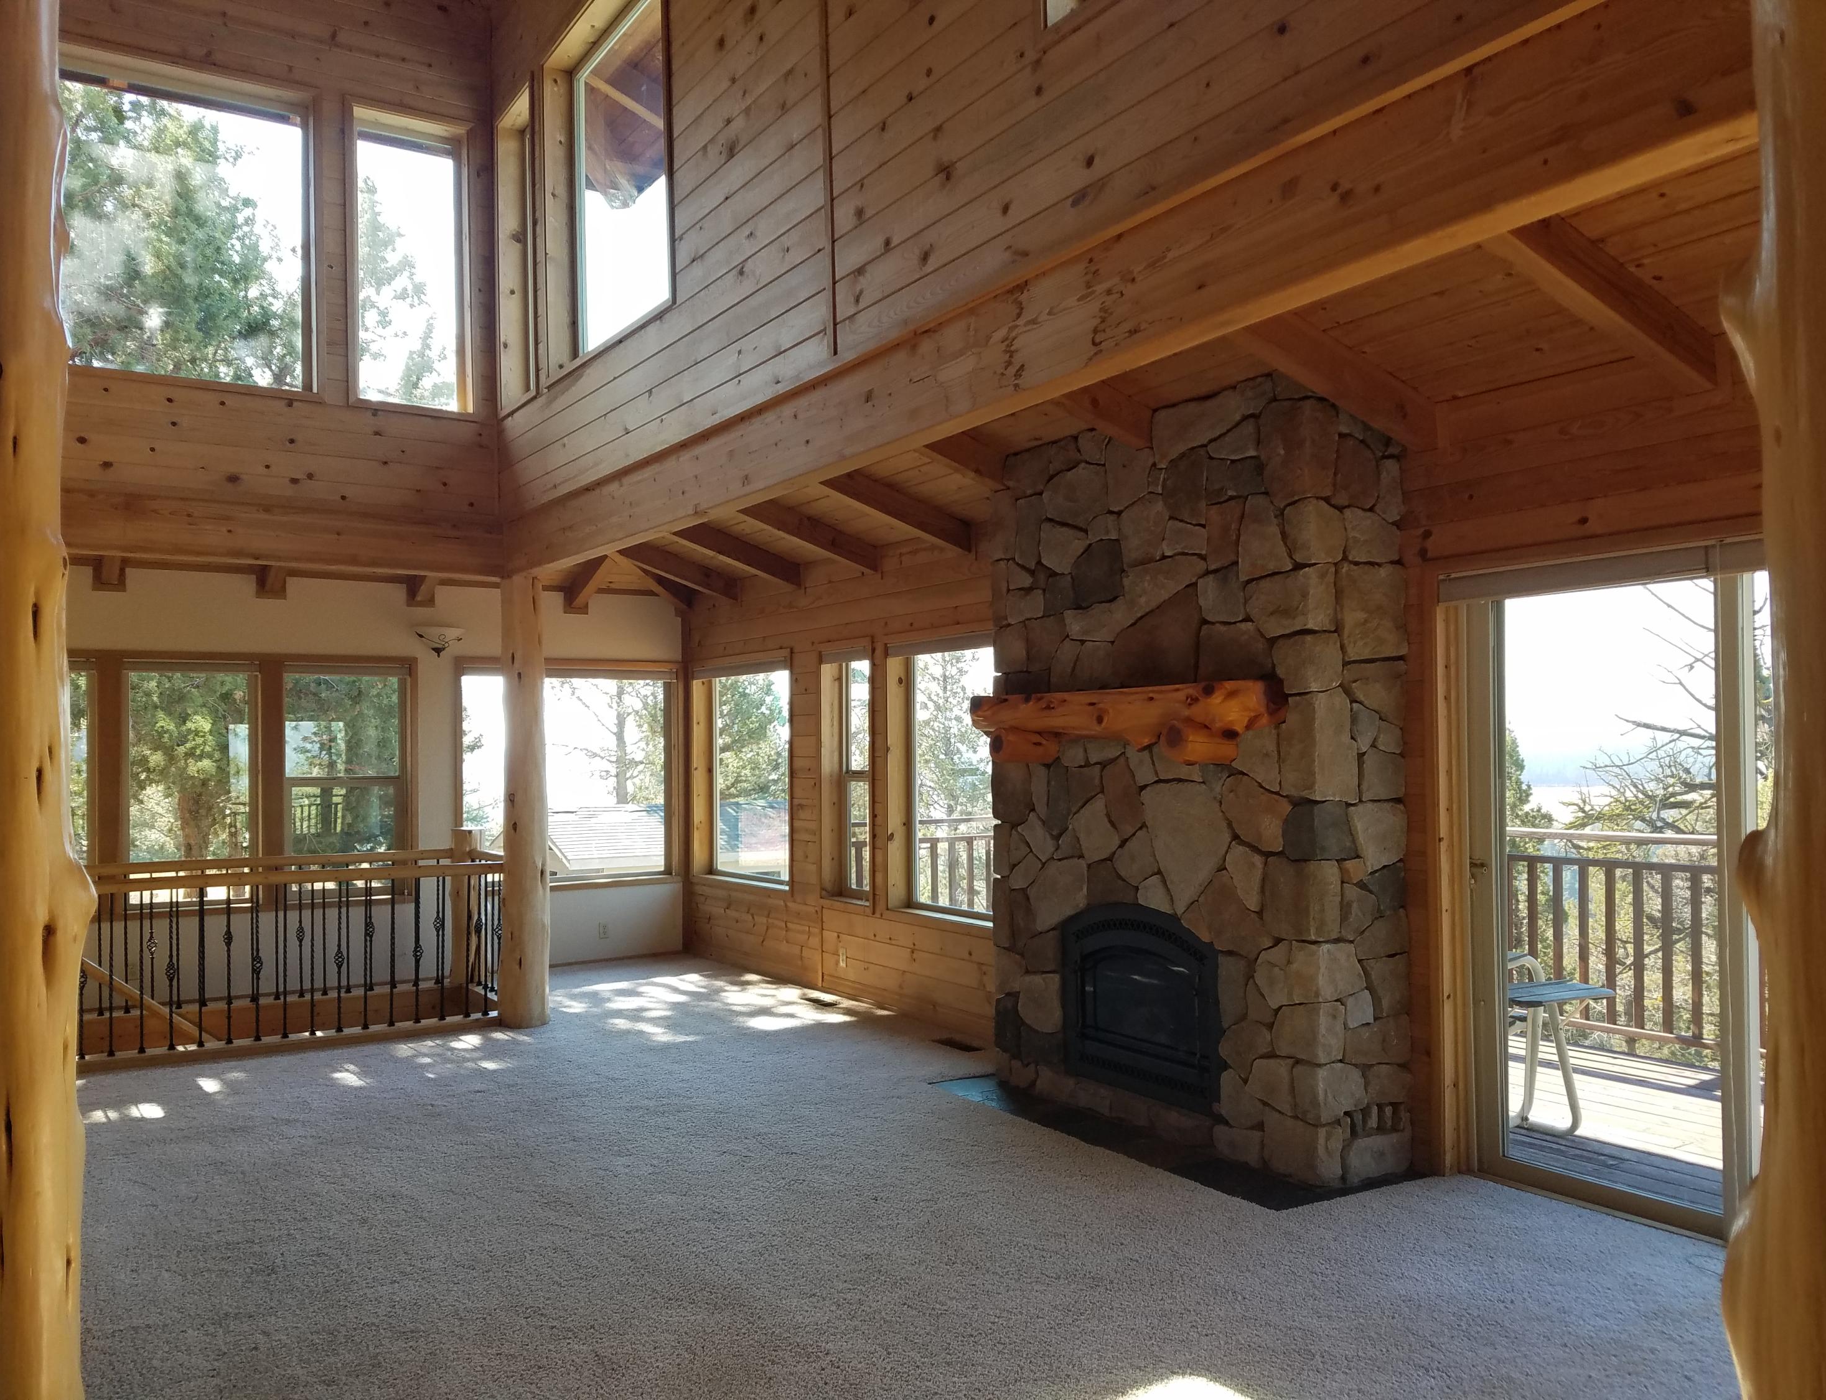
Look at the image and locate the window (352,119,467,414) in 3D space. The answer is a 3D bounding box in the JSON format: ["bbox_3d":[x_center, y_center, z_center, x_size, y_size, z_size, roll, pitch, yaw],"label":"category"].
[{"bbox_3d":[-2.655,-2.280,7.402,0.555,1.497,0.120,0,-2,-32],"label":"window"}]

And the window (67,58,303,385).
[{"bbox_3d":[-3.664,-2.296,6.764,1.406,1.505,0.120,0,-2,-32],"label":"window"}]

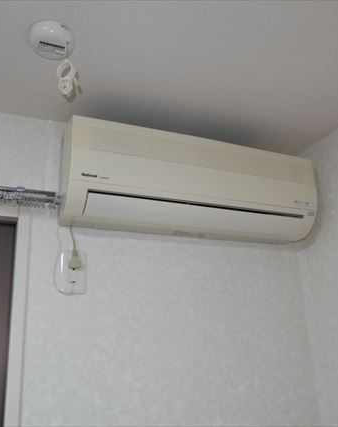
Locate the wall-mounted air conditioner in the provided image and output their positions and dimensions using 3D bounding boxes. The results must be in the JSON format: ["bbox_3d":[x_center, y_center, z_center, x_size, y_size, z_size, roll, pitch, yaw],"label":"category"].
[{"bbox_3d":[0.084,-0.073,1.332,0.800,0.253,0.183,6,-20,-22],"label":"wall-mounted air conditioner"}]

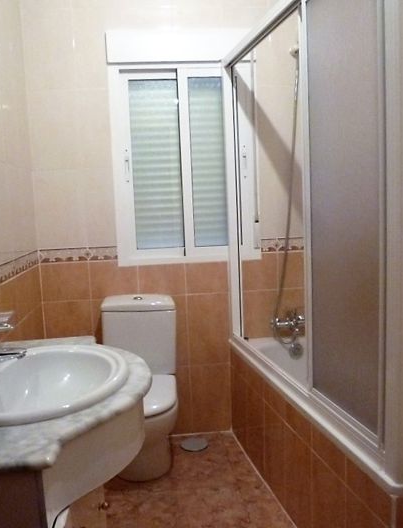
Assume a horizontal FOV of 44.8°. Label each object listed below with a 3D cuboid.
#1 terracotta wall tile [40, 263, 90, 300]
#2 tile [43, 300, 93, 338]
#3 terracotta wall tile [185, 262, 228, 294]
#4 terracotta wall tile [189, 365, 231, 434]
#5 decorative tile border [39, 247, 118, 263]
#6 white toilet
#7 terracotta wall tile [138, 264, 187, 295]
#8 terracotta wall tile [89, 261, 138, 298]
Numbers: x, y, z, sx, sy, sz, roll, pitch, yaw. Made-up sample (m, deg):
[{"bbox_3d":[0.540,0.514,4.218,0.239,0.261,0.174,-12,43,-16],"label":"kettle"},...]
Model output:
[{"bbox_3d":[-0.688,0.092,2.479,0.250,0.205,0.012,-3,6,-10],"label":"terracotta wall tile"},{"bbox_3d":[-0.677,0.375,2.510,0.250,0.363,0.012,-3,6,-10],"label":"tile"},{"bbox_3d":[0.039,0.065,2.604,0.240,0.180,0.012,-3,6,-10],"label":"terracotta wall tile"},{"bbox_3d":[0.057,0.736,2.675,0.220,0.385,0.012,-3,6,-10],"label":"terracotta wall tile"},{"bbox_3d":[-0.619,-0.045,2.477,0.400,0.064,0.012,-3,6,-10],"label":"decorative tile border"},{"bbox_3d":[-0.271,0.595,2.261,0.365,0.790,0.650,-3,6,-10],"label":"white toilet"},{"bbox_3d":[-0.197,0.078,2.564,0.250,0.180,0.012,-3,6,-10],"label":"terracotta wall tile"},{"bbox_3d":[-0.443,0.079,2.521,0.250,0.205,0.012,-3,6,-10],"label":"terracotta wall tile"}]

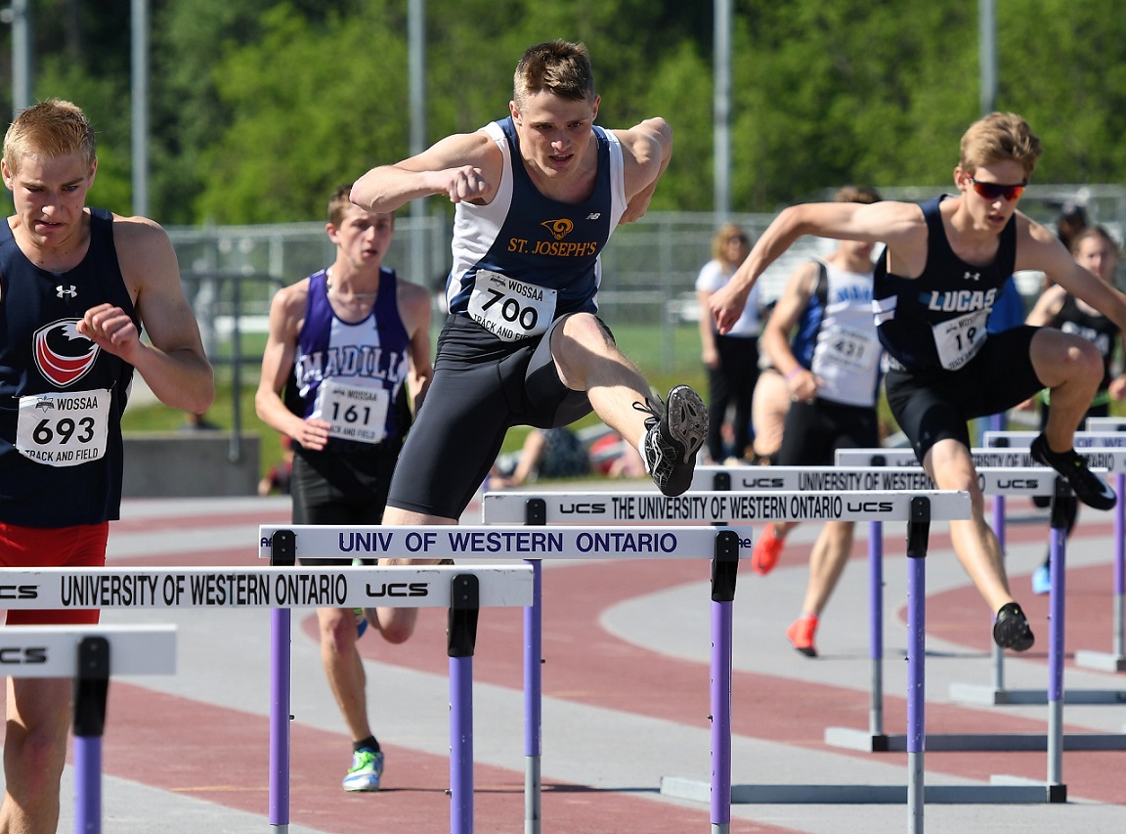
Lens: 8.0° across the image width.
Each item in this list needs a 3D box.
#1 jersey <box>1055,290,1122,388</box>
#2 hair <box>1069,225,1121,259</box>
[{"bbox_3d":[2.360,-0.352,36.300,0.310,0.490,0.250,0,5,-10],"label":"jersey"},{"bbox_3d":[2.404,-0.775,36.300,0.200,0.175,0.210,0,1,-10],"label":"hair"}]

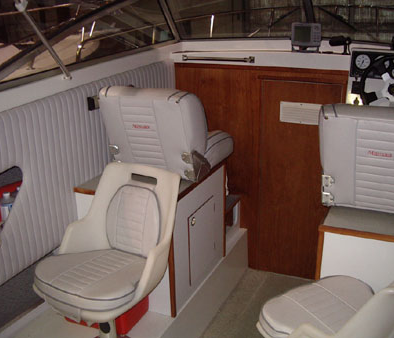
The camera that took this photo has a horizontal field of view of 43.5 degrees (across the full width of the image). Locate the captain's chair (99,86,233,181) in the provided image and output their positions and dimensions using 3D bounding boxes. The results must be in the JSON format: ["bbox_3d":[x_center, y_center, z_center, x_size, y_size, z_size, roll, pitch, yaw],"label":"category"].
[{"bbox_3d":[-0.143,-0.240,2.712,0.479,0.460,0.658,7,20,23],"label":"captain's chair"}]

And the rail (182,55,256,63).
[{"bbox_3d":[0.137,-0.696,3.139,0.480,0.036,0.048,7,20,23],"label":"rail"}]

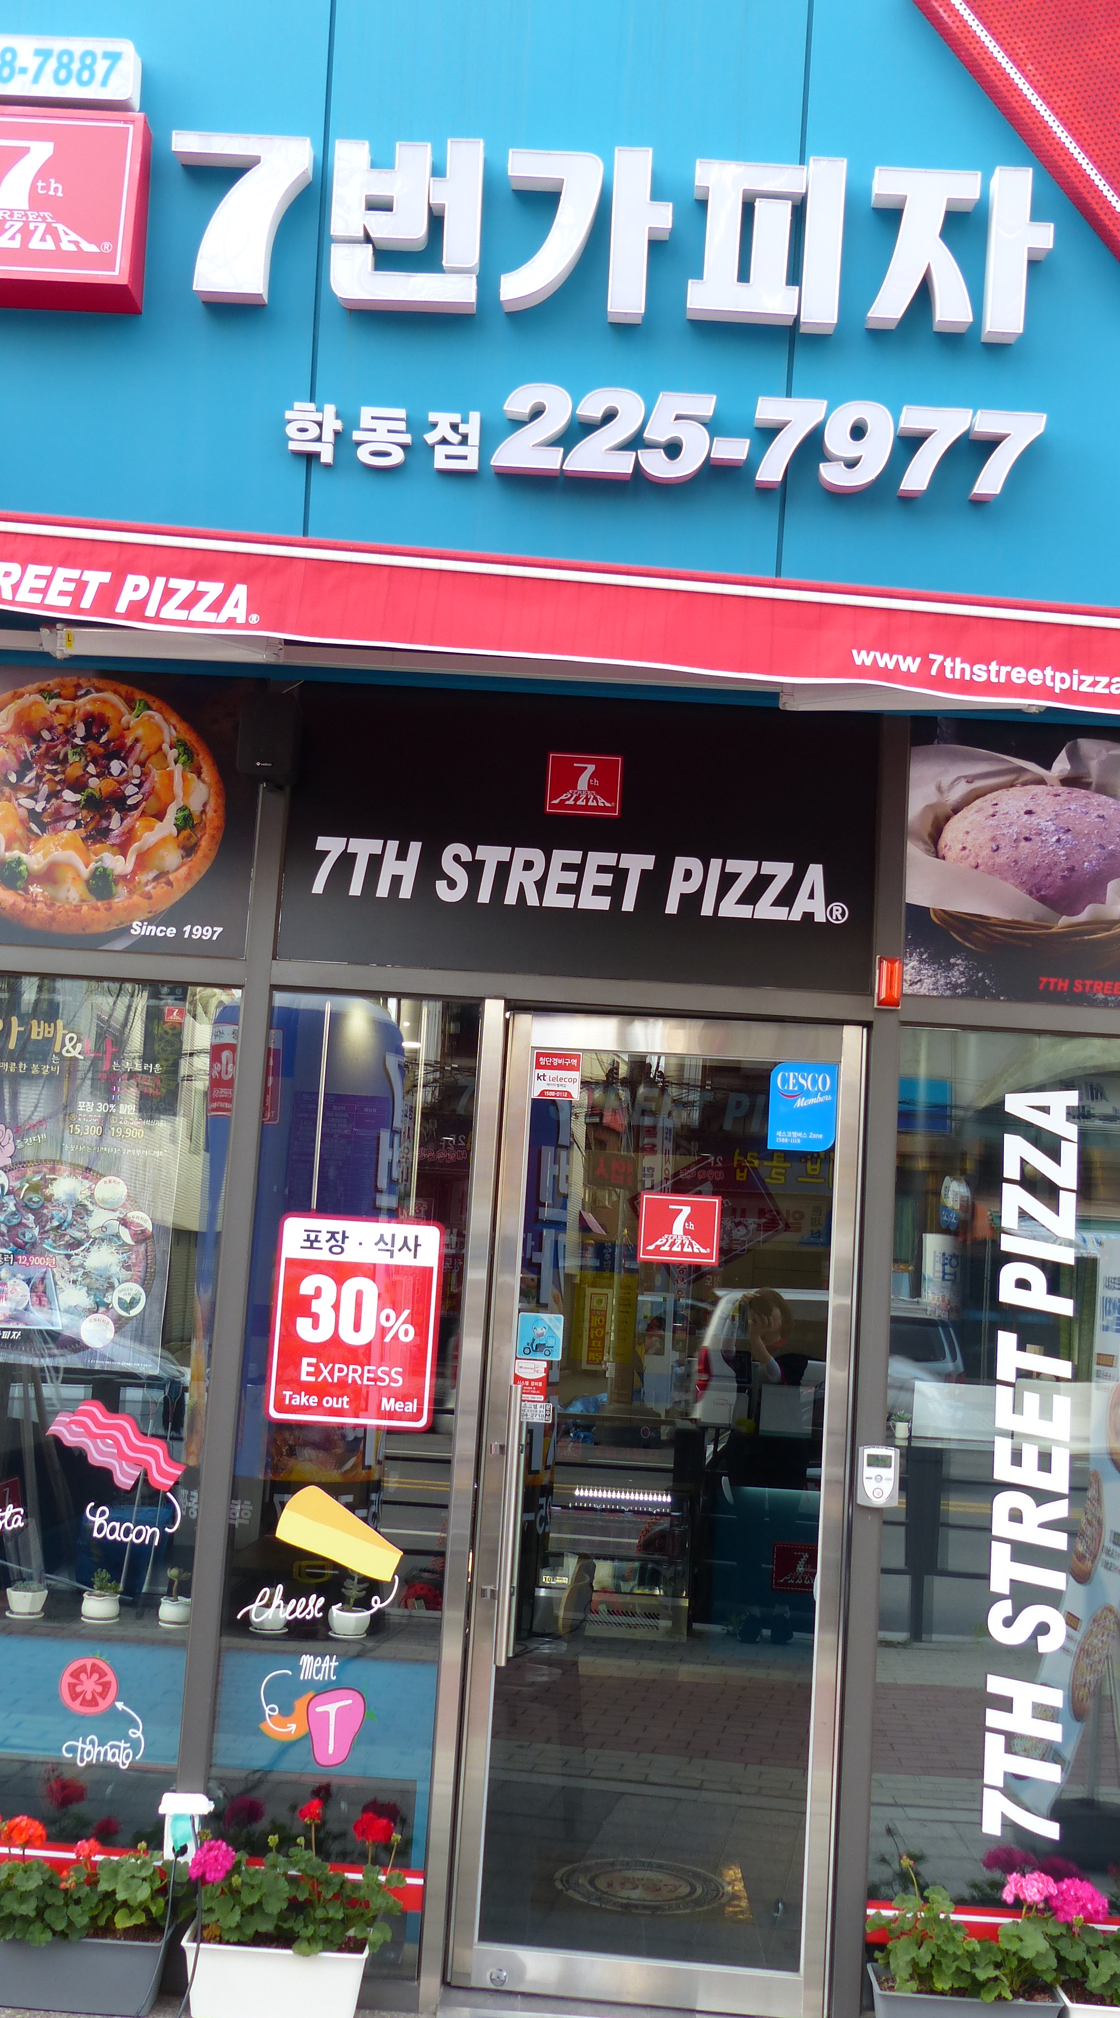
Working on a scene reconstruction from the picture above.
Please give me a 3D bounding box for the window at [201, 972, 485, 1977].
[{"bbox_3d":[-0.479,1.013,4.255,0.483,2.105,0.040,3,-8,1],"label":"window"}]

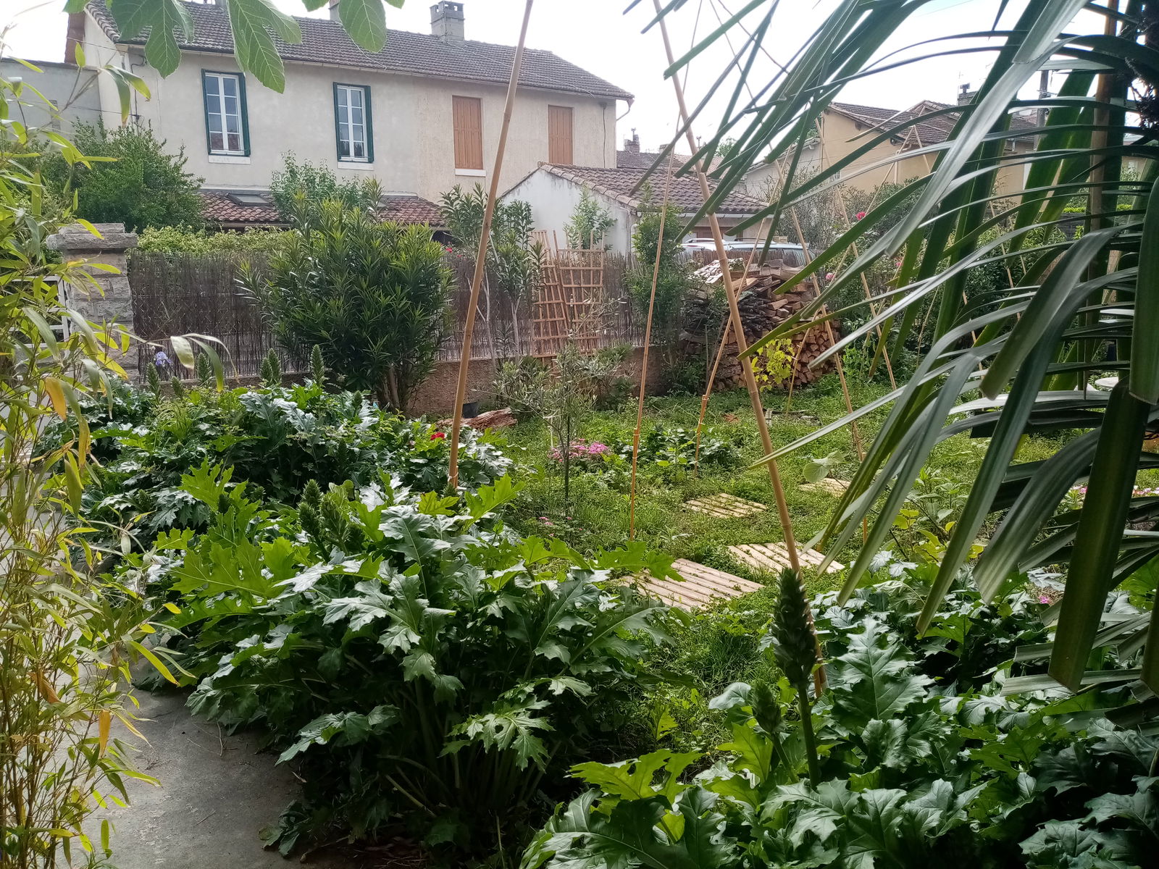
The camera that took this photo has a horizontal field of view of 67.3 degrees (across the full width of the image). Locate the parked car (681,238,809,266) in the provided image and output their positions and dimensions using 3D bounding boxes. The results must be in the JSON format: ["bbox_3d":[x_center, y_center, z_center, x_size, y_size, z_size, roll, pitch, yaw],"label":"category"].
[{"bbox_3d":[3.597,-2.562,15.638,4.350,1.660,1.800,-8,13,-33],"label":"parked car"}]

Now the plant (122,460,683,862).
[{"bbox_3d":[-0.638,0.560,2.986,1.600,0.880,1.300,-4,12,-20],"label":"plant"}]

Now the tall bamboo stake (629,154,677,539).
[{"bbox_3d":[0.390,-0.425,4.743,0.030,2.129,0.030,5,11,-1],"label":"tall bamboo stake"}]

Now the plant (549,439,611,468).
[{"bbox_3d":[0.003,0.155,6.602,0.480,0.260,0.420,0,11,0],"label":"plant"}]

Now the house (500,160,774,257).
[{"bbox_3d":[0.673,-3.999,18.695,3.469,3.307,6.446,-8,13,-33],"label":"house"}]

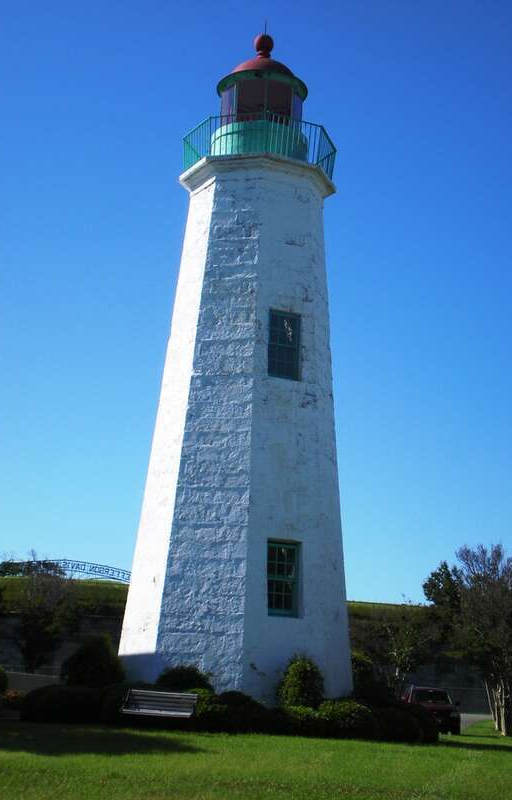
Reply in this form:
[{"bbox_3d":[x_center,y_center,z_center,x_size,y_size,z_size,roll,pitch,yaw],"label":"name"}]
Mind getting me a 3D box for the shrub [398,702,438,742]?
[{"bbox_3d":[3.446,6.881,27.618,0.882,0.829,0.950,1,-12,7],"label":"shrub"}]

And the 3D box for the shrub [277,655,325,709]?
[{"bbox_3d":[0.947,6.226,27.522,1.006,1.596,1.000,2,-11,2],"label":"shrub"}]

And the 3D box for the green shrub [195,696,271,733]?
[{"bbox_3d":[-0.482,6.450,26.545,1.532,0.717,1.200,3,-11,0],"label":"green shrub"}]

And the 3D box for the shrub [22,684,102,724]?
[{"bbox_3d":[-4.181,6.523,27.821,1.730,0.794,1.350,4,-12,-8],"label":"shrub"}]

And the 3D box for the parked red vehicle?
[{"bbox_3d":[5.958,10.718,45.027,1.800,1.660,4.500,3,-11,0],"label":"parked red vehicle"}]

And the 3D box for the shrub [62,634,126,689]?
[{"bbox_3d":[-3.739,6.318,29.601,1.442,1.875,1.450,4,-12,-6],"label":"shrub"}]

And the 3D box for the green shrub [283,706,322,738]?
[{"bbox_3d":[0.933,6.570,26.534,0.846,0.637,0.850,2,-11,3],"label":"green shrub"}]

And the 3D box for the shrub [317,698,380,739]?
[{"bbox_3d":[1.897,6.552,26.547,1.211,0.837,1.150,2,-11,5],"label":"shrub"}]

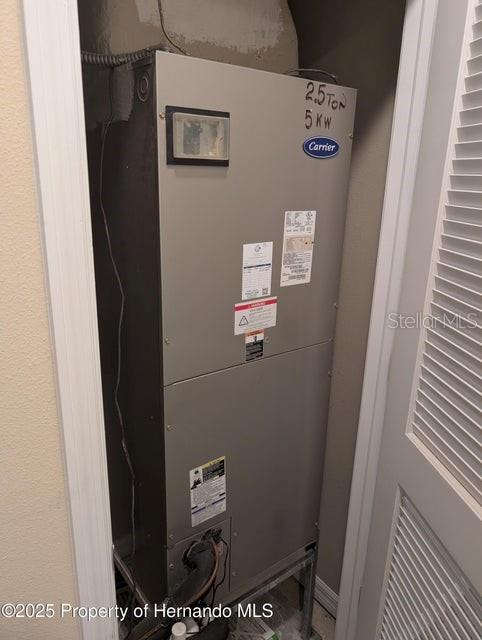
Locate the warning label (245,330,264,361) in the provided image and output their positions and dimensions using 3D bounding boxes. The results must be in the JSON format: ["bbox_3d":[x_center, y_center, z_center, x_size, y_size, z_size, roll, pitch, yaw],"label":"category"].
[{"bbox_3d":[0.035,0.061,1.083,0.055,0.071,0.003,-11,21,-35],"label":"warning label"}]

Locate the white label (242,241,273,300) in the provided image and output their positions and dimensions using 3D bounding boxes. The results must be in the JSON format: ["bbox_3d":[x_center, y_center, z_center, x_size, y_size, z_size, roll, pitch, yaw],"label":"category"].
[{"bbox_3d":[0.039,-0.113,1.029,0.086,0.128,0.003,-11,21,-35],"label":"white label"}]

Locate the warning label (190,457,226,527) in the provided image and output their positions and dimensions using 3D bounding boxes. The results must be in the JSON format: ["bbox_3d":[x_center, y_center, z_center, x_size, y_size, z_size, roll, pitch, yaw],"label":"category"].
[{"bbox_3d":[-0.080,0.433,1.117,0.103,0.167,0.003,-11,21,-35],"label":"warning label"}]

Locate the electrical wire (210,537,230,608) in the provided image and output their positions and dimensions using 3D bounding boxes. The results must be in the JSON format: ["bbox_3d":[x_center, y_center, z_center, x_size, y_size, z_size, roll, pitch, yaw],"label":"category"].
[{"bbox_3d":[-0.055,0.661,1.173,0.048,0.226,0.030,-11,21,-35],"label":"electrical wire"}]

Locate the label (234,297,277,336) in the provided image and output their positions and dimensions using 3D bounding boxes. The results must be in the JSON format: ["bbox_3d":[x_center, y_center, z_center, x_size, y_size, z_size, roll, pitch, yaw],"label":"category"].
[{"bbox_3d":[0.037,-0.010,1.062,0.127,0.075,0.003,-11,21,-35],"label":"label"}]

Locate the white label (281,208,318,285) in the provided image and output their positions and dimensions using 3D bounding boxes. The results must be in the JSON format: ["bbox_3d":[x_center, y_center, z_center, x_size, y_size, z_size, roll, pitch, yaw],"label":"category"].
[{"bbox_3d":[0.141,-0.173,1.088,0.101,0.179,0.003,-11,21,-35],"label":"white label"}]

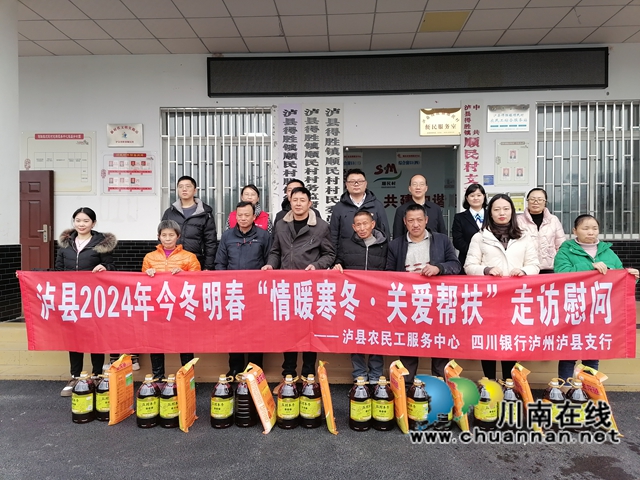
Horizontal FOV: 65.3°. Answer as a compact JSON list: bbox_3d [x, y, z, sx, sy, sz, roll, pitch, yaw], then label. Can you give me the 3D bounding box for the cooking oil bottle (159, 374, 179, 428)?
[{"bbox_3d":[-1.023,1.098,3.440,0.155,0.340,0.150,0,0,-25],"label":"cooking oil bottle"}]

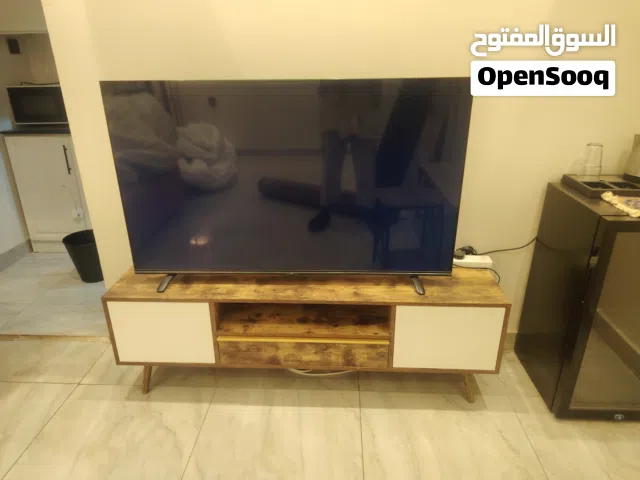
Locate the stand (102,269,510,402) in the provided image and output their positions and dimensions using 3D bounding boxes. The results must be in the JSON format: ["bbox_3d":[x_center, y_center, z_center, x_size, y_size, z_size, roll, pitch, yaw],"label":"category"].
[{"bbox_3d":[-0.054,0.374,1.833,1.478,0.471,0.320,0,23,3],"label":"stand"}]

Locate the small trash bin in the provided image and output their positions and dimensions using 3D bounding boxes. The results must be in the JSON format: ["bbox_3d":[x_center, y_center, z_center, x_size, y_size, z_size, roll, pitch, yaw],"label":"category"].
[{"bbox_3d":[-1.408,0.110,2.737,0.262,0.277,0.262,0,23,3],"label":"small trash bin"}]

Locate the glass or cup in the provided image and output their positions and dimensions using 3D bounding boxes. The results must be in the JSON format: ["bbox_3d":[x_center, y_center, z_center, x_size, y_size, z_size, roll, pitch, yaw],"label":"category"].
[{"bbox_3d":[1.024,-0.296,1.669,0.080,0.125,0.080,0,23,3],"label":"glass or cup"}]

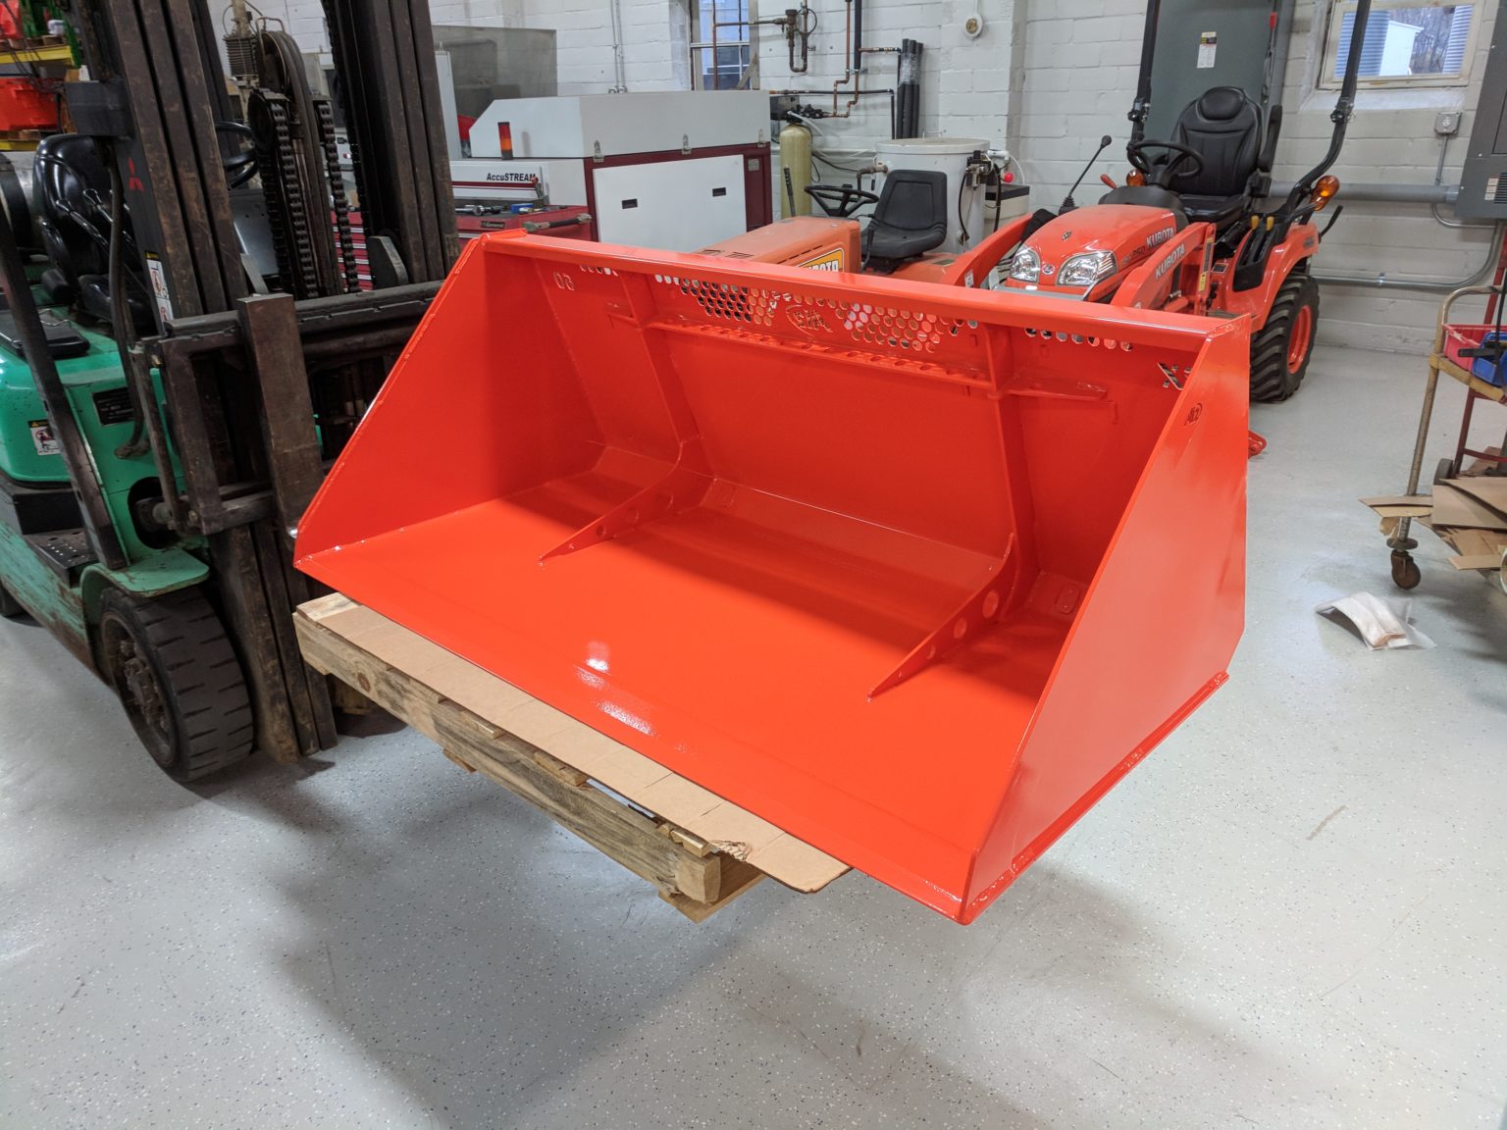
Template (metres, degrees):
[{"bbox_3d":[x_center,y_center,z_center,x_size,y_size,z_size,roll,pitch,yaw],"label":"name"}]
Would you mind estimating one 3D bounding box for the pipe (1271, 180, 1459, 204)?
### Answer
[{"bbox_3d":[3.463,-2.127,6.456,0.990,0.090,0.090,16,29,36],"label":"pipe"}]

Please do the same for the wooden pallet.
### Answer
[{"bbox_3d":[-0.078,0.091,2.080,1.055,0.118,1.080,19,31,39],"label":"wooden pallet"}]

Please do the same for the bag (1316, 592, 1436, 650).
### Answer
[{"bbox_3d":[1.885,0.162,3.406,0.235,0.065,0.280,-3,23,-3],"label":"bag"}]

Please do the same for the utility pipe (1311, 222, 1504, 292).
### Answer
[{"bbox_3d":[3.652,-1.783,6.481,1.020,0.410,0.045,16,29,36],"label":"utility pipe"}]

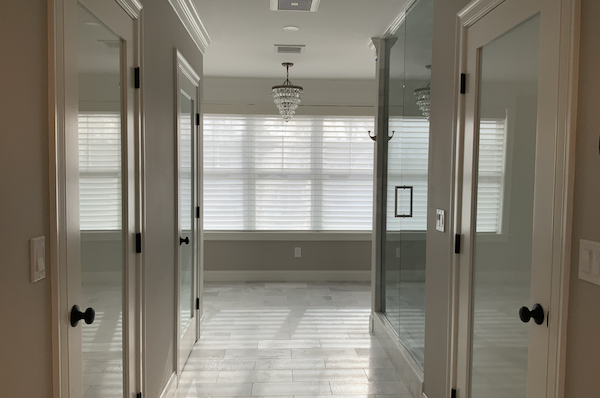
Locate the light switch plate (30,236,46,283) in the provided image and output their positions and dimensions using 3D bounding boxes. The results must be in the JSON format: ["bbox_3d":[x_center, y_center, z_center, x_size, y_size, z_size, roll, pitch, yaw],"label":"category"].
[{"bbox_3d":[-0.713,0.164,1.371,0.011,0.115,0.071,1,3,-3],"label":"light switch plate"}]

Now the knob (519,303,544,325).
[{"bbox_3d":[0.770,0.387,1.682,0.062,0.067,0.067,1,3,-3],"label":"knob"}]

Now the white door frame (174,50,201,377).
[{"bbox_3d":[-0.854,0.116,3.661,0.110,2.148,0.948,1,3,-3],"label":"white door frame"}]

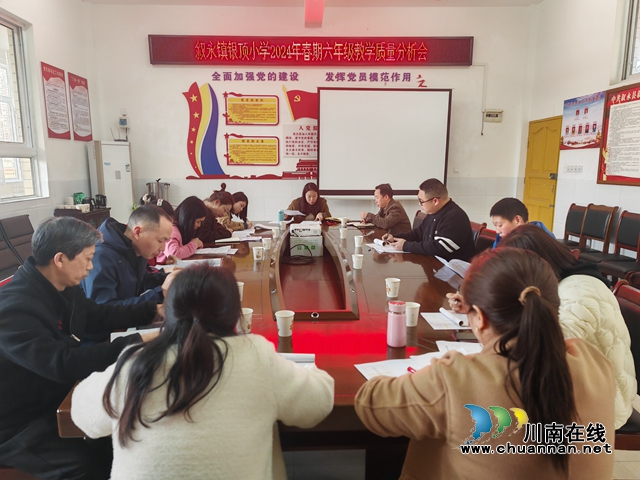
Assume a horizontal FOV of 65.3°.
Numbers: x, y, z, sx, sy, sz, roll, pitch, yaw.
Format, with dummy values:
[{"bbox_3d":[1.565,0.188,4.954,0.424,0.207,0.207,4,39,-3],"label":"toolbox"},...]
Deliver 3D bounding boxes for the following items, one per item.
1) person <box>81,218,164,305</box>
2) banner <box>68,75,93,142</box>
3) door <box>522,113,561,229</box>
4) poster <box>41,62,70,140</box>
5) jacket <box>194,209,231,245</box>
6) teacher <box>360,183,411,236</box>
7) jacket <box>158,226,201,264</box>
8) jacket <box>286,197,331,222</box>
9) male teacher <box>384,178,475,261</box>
[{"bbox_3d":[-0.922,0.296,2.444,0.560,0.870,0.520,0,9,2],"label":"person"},{"bbox_3d":[-3.391,-1.854,7.082,0.030,0.900,0.600,-1,9,-2],"label":"banner"},{"bbox_3d":[3.282,-0.741,7.402,0.070,2.050,1.020,-1,9,-2],"label":"door"},{"bbox_3d":[-3.360,-1.747,6.381,0.030,0.900,0.600,-1,9,-2],"label":"poster"},{"bbox_3d":[-1.000,-0.044,4.455,0.460,0.520,0.460,-1,9,-2],"label":"jacket"},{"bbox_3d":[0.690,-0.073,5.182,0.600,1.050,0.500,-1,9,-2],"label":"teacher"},{"bbox_3d":[-1.077,0.112,3.695,0.460,0.500,0.460,0,9,0],"label":"jacket"},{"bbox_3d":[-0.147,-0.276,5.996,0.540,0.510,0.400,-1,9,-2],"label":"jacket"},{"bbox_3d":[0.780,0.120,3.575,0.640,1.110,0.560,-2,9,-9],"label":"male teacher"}]

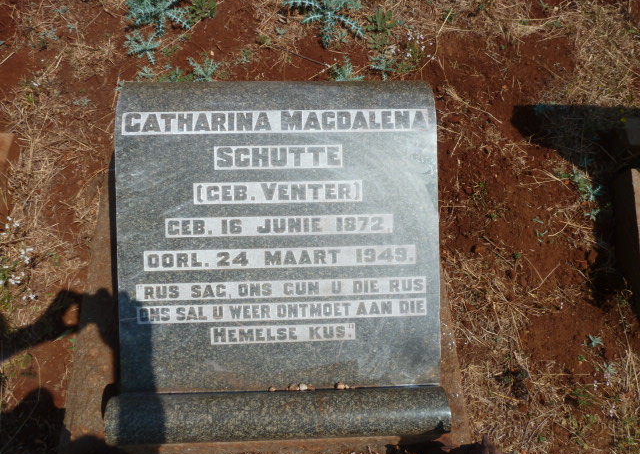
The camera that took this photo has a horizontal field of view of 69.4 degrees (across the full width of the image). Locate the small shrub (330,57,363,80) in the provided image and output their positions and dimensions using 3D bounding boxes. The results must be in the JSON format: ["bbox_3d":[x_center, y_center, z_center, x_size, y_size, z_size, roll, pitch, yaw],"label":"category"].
[{"bbox_3d":[0.109,-0.618,1.830,0.135,0.065,0.125,0,65,0],"label":"small shrub"}]

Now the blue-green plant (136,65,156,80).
[{"bbox_3d":[-0.693,-0.615,1.845,0.080,0.035,0.065,0,65,0],"label":"blue-green plant"}]

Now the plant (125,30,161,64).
[{"bbox_3d":[-0.724,-0.733,1.886,0.145,0.060,0.135,0,65,0],"label":"plant"}]

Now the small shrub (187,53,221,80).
[{"bbox_3d":[-0.459,-0.626,1.837,0.130,0.060,0.125,0,65,0],"label":"small shrub"}]

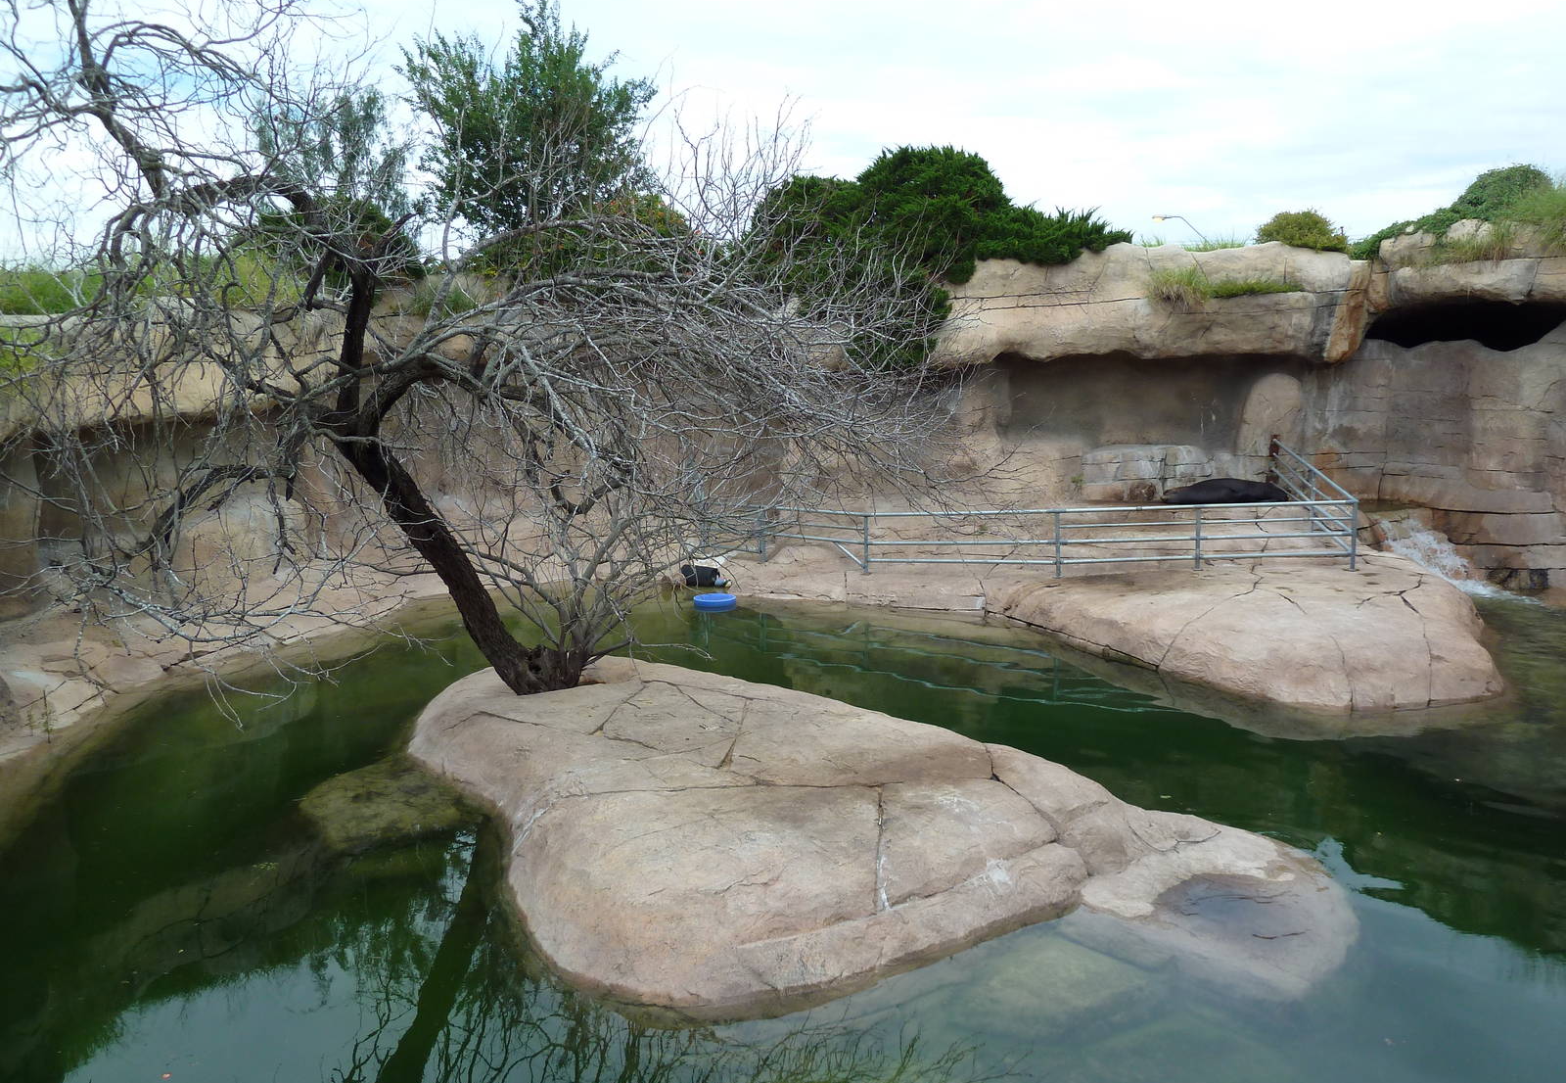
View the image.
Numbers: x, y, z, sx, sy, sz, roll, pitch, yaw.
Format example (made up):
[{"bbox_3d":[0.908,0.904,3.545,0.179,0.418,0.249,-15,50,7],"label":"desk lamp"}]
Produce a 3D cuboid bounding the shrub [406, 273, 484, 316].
[{"bbox_3d":[-6.438,-4.685,21.600,1.450,0.850,1.100,-1,7,0],"label":"shrub"}]

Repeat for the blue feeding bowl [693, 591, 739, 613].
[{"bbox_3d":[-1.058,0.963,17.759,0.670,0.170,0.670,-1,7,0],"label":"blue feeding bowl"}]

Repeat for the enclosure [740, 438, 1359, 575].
[{"bbox_3d":[3.710,-0.555,18.572,9.300,2.000,4.200,0,7,10],"label":"enclosure"}]

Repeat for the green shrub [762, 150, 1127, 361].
[{"bbox_3d":[3.158,-5.584,22.200,6.900,4.100,3.300,0,7,8],"label":"green shrub"}]

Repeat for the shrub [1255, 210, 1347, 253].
[{"bbox_3d":[9.884,-5.900,21.600,1.650,0.850,1.350,-1,7,0],"label":"shrub"}]

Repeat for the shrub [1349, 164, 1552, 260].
[{"bbox_3d":[11.448,-5.635,19.400,3.300,1.550,1.800,-1,7,0],"label":"shrub"}]

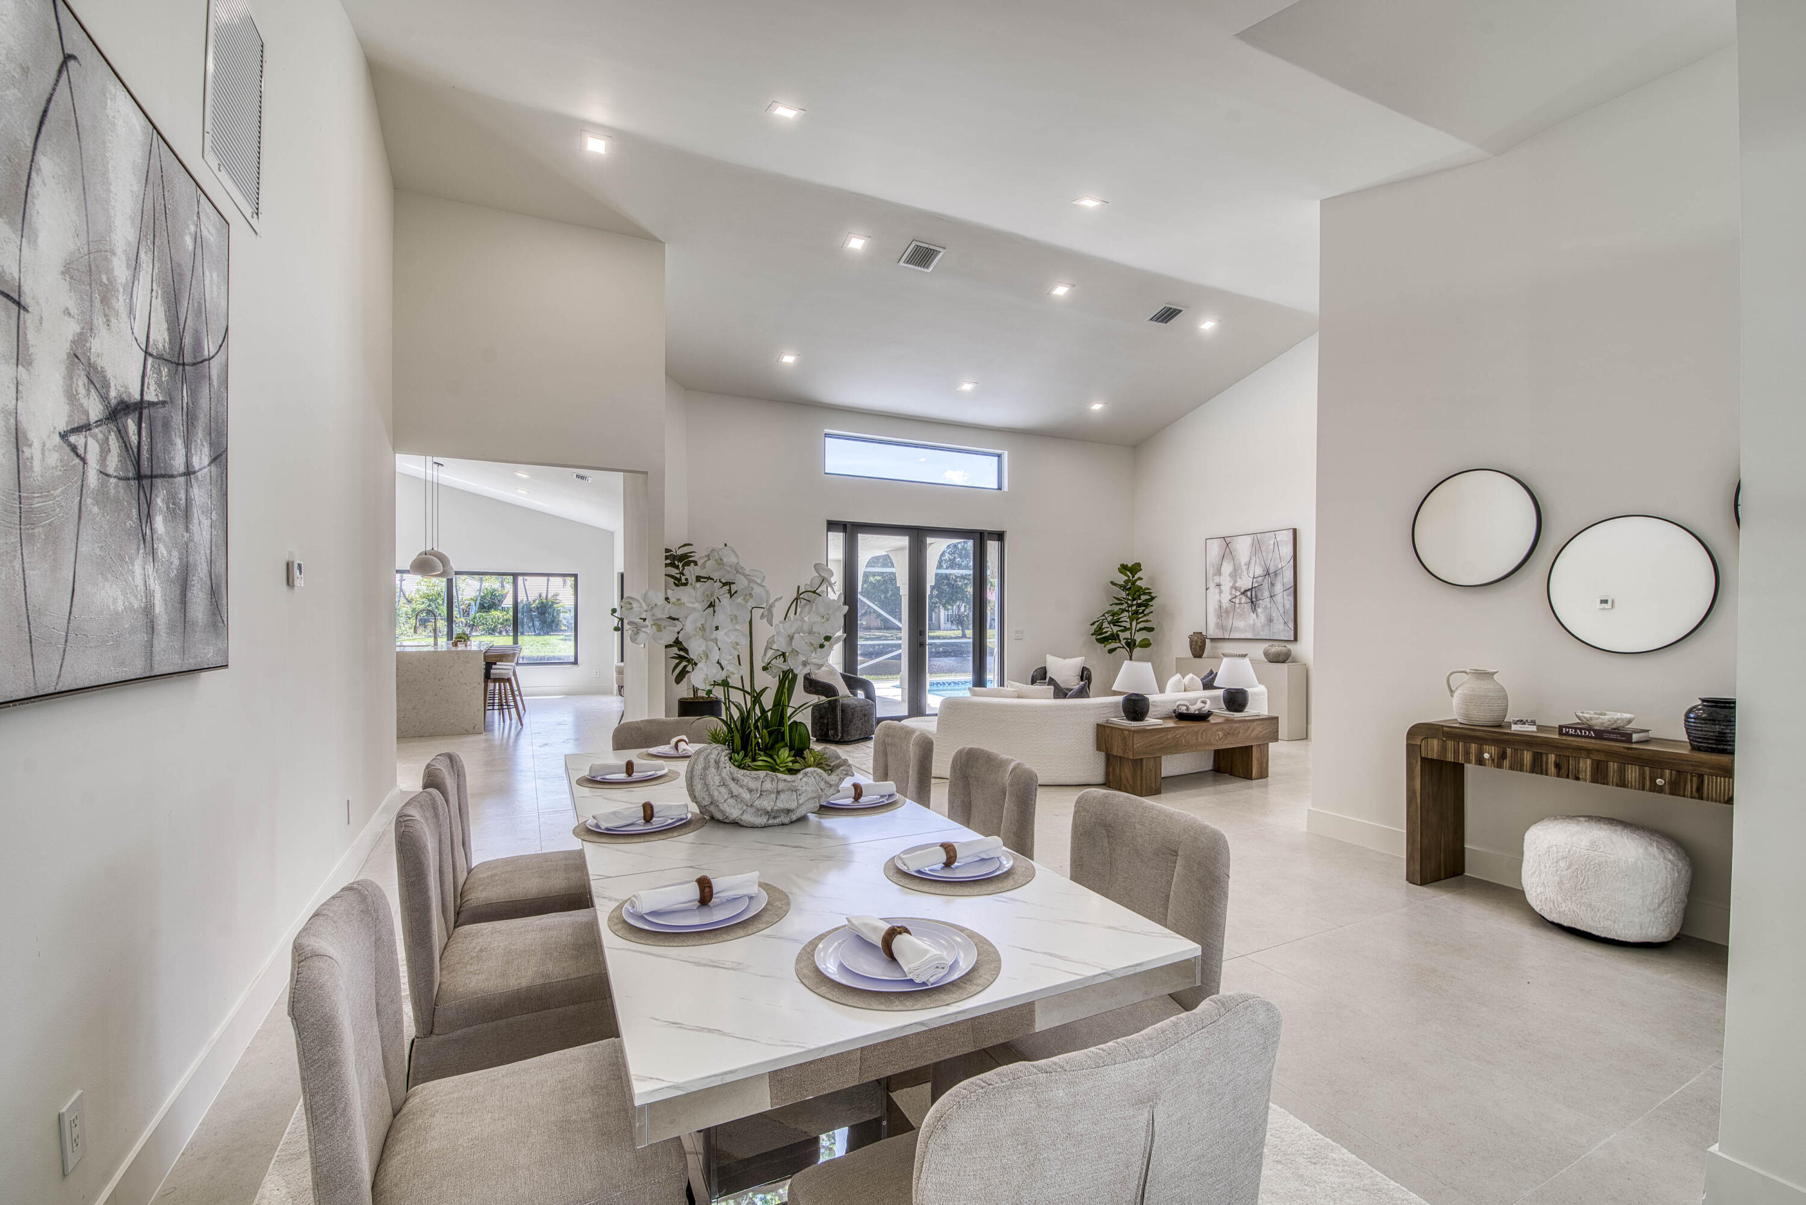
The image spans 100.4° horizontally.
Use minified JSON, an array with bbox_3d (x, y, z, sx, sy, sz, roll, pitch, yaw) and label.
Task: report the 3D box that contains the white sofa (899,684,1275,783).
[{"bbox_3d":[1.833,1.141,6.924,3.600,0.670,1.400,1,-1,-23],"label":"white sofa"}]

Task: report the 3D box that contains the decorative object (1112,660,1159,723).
[{"bbox_3d":[1.817,0.679,5.878,0.350,0.475,0.350,0,-1,0],"label":"decorative object"}]

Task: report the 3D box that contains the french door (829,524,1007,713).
[{"bbox_3d":[0.198,0.274,9.334,2.500,2.430,0.120,1,-1,-26],"label":"french door"}]

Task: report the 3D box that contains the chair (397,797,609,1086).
[{"bbox_3d":[-1.015,0.964,2.032,0.570,0.895,0.480,0,-1,-26],"label":"chair"}]

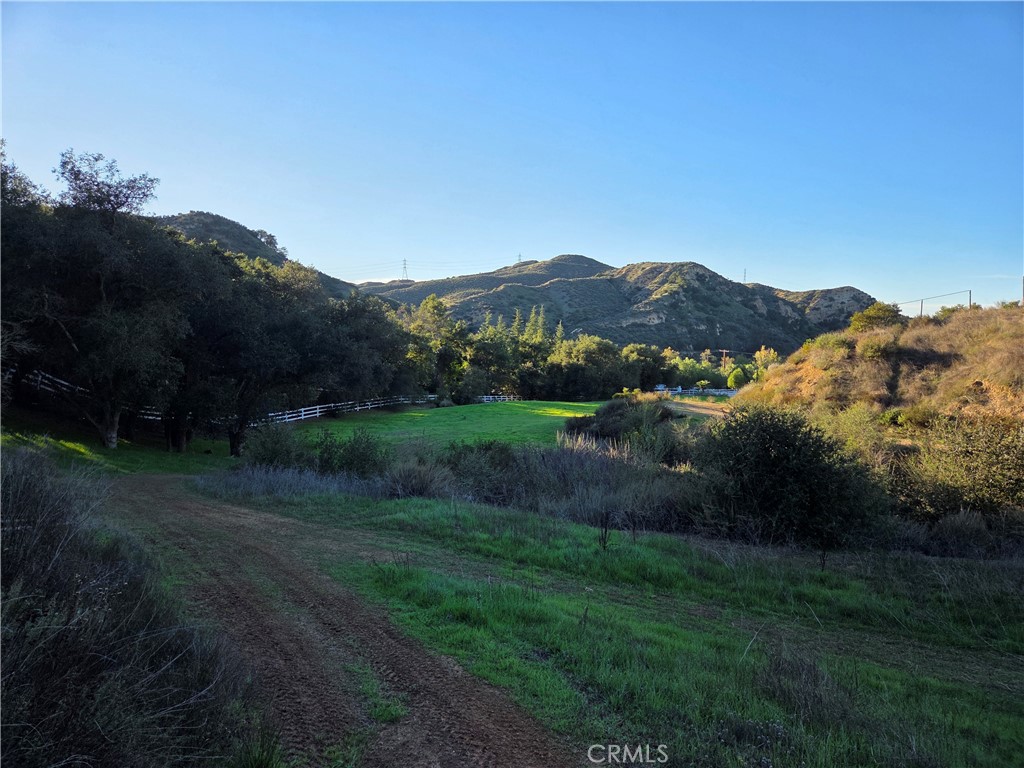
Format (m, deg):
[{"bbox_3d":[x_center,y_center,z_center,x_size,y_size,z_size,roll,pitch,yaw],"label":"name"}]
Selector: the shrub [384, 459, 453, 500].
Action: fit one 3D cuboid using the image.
[{"bbox_3d":[-2.110,2.160,15.500,1.580,0.950,1.400,0,0,0],"label":"shrub"}]

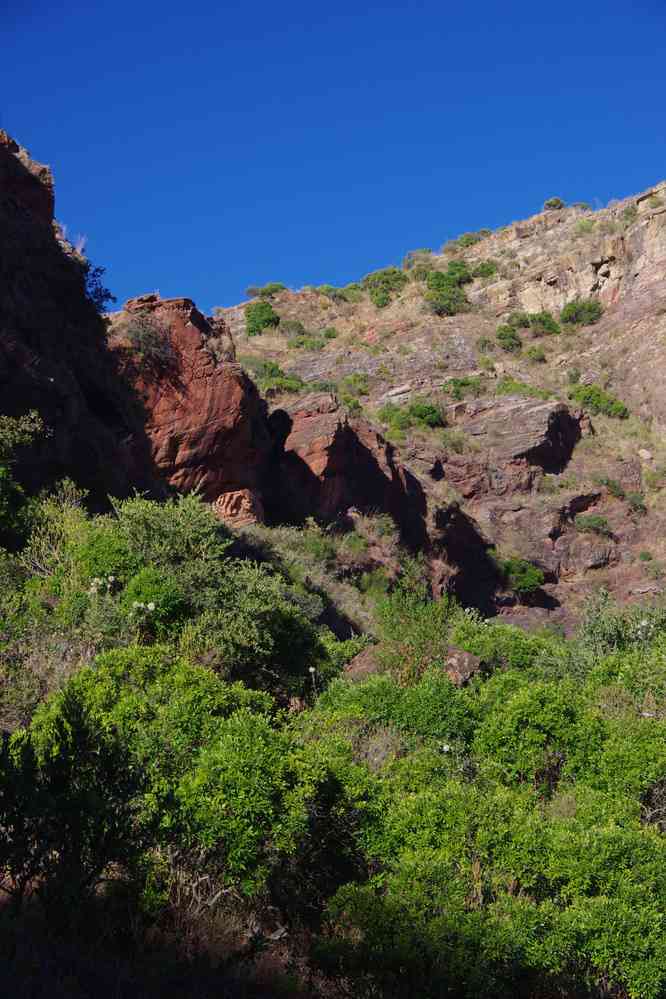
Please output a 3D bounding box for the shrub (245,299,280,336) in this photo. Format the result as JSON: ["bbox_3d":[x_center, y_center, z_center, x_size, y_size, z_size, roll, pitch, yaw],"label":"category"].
[{"bbox_3d":[-2.881,-7.438,110.000,1.471,1.506,1.251,0,-8,0],"label":"shrub"}]

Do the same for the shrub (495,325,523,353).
[{"bbox_3d":[8.132,-7.417,124.000,1.162,1.251,1.162,0,-8,0],"label":"shrub"}]

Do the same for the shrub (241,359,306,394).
[{"bbox_3d":[-2.652,-5.393,118.000,2.722,1.531,1.769,0,-8,0],"label":"shrub"}]

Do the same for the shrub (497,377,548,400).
[{"bbox_3d":[8.238,-4.869,117.000,2.193,0.928,1.316,0,-8,0],"label":"shrub"}]

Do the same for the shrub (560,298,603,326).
[{"bbox_3d":[10.341,-7.782,112.000,1.748,1.130,1.243,0,-8,0],"label":"shrub"}]

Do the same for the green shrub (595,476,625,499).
[{"bbox_3d":[14.382,-0.624,140.000,1.560,1.110,1.330,0,-8,0],"label":"green shrub"}]

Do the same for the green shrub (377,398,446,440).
[{"bbox_3d":[2.678,-2.799,93.000,2.350,1.341,1.645,0,-8,0],"label":"green shrub"}]

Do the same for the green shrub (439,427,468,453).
[{"bbox_3d":[6.402,-3.188,143.000,1.590,1.340,1.350,0,-8,0],"label":"green shrub"}]

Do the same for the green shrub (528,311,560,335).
[{"bbox_3d":[9.901,-8.286,126.000,1.453,1.090,1.308,0,-8,0],"label":"green shrub"}]

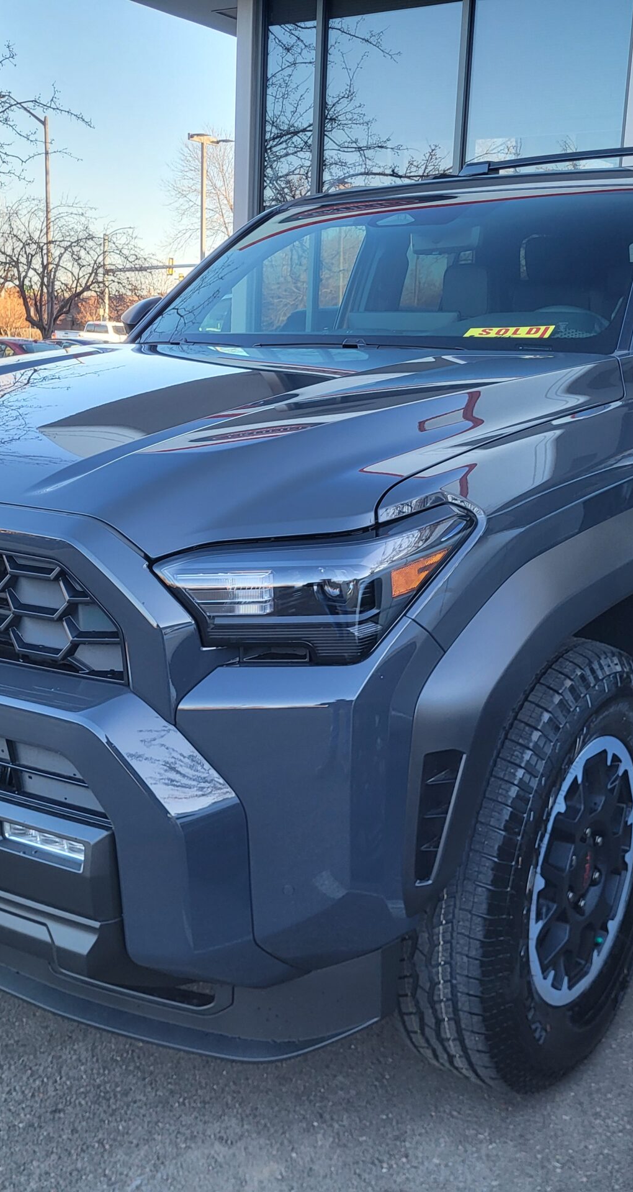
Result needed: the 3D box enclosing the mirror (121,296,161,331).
[{"bbox_3d":[-0.524,-0.838,3.728,0.298,0.180,0.190,9,17,35],"label":"mirror"}]

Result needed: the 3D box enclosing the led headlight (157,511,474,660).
[{"bbox_3d":[-0.008,-0.034,1.749,0.330,0.198,0.380,9,17,35],"label":"led headlight"}]

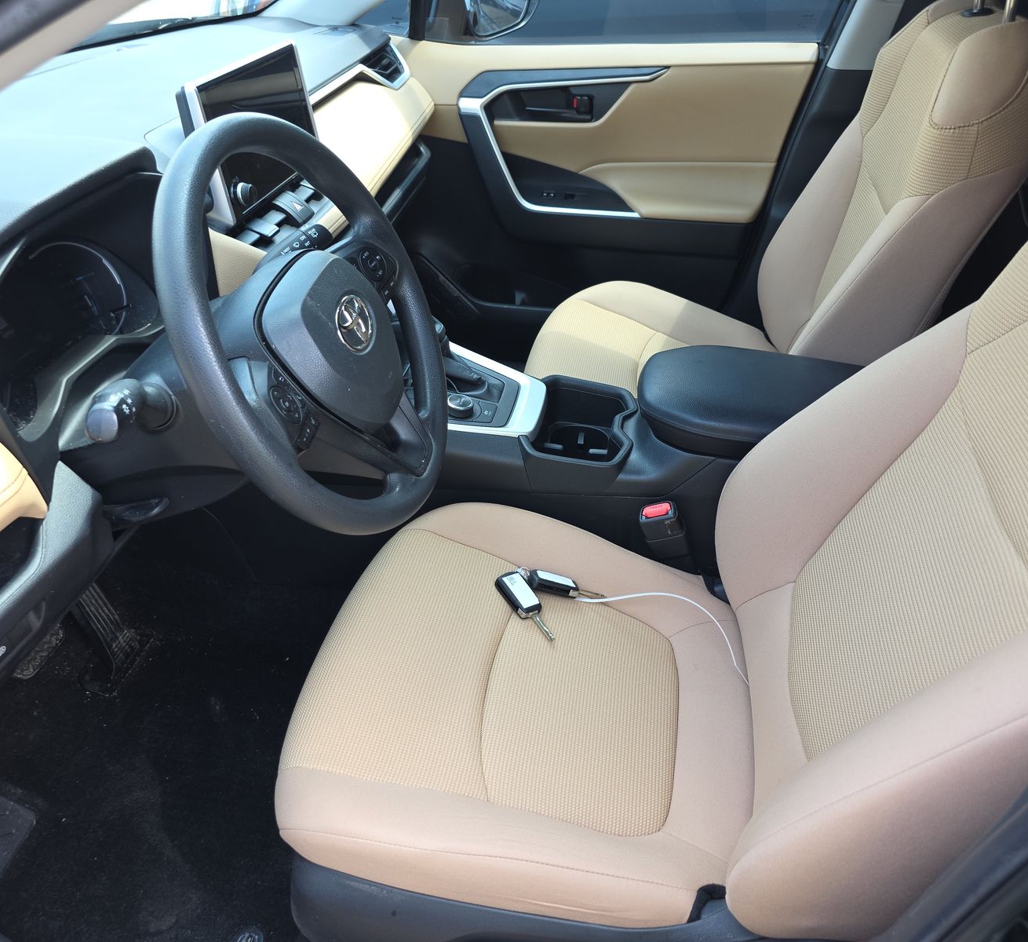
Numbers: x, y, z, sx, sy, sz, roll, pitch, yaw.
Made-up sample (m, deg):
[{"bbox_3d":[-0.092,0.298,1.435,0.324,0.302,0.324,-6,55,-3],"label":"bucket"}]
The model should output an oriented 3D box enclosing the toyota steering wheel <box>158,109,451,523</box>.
[{"bbox_3d":[-0.177,-0.123,0.742,0.095,0.372,0.372,-15,33,23],"label":"toyota steering wheel"}]

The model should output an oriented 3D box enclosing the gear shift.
[{"bbox_3d":[-0.090,-0.169,1.187,0.115,0.135,0.060,5,39,9],"label":"gear shift"}]

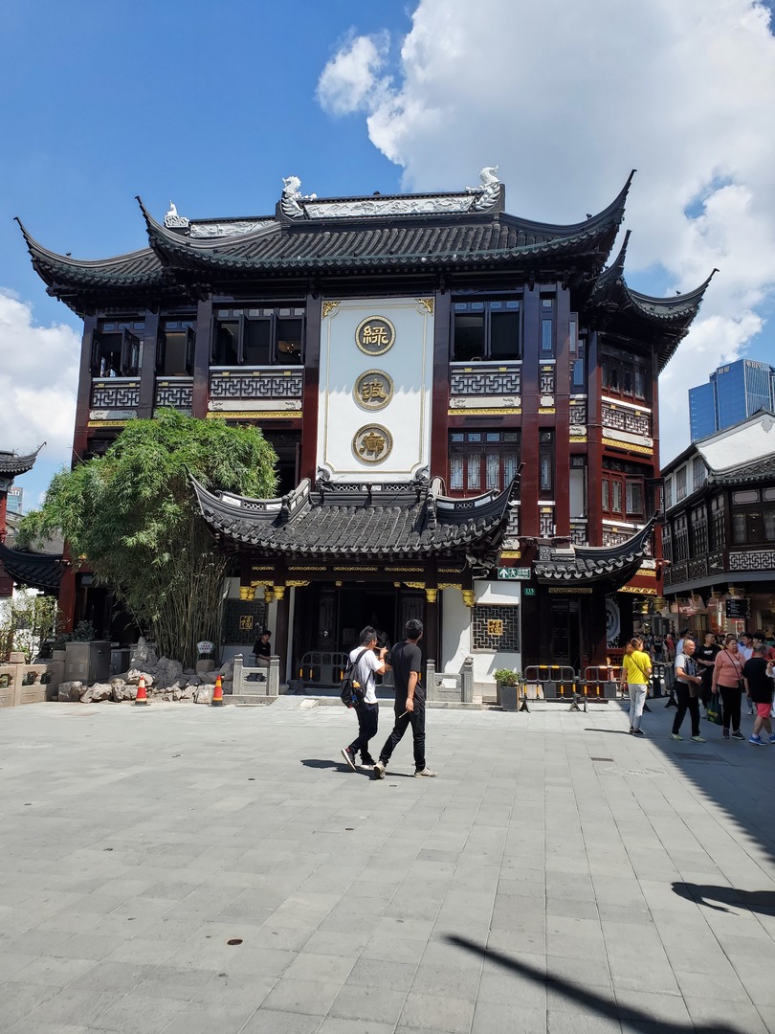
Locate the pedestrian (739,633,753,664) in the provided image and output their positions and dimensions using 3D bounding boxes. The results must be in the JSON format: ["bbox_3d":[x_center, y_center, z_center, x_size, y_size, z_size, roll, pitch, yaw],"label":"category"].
[{"bbox_3d":[8.097,3.561,17.572,0.400,1.760,0.500,3,-9,-11],"label":"pedestrian"}]

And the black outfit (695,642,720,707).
[{"bbox_3d":[7.057,3.530,17.091,0.520,1.360,0.350,-2,-9,23],"label":"black outfit"}]

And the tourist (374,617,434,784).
[{"bbox_3d":[0.268,2.089,9.069,0.600,1.770,0.520,7,-10,-35],"label":"tourist"}]

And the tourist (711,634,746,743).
[{"bbox_3d":[5.768,2.897,13.204,0.540,1.660,0.380,2,-8,-8],"label":"tourist"}]

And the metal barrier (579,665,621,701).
[{"bbox_3d":[4.954,3.822,17.238,1.320,0.980,0.450,1,-8,1],"label":"metal barrier"}]

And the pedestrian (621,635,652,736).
[{"bbox_3d":[4.287,2.907,13.430,0.500,1.630,0.380,-3,-10,27],"label":"pedestrian"}]

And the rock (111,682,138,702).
[{"bbox_3d":[-5.823,3.940,17.540,0.570,0.420,0.450,0,-9,6],"label":"rock"}]

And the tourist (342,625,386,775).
[{"bbox_3d":[-0.254,2.211,9.576,0.560,1.690,0.470,8,-11,-36],"label":"tourist"}]

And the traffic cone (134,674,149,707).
[{"bbox_3d":[-5.172,3.652,16.428,0.360,0.650,0.360,0,-8,7],"label":"traffic cone"}]

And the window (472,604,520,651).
[{"bbox_3d":[2.634,2.717,18.916,1.175,1.174,0.100,0,-9,6],"label":"window"}]

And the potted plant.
[{"bbox_3d":[2.701,3.857,17.391,0.600,0.930,0.520,0,-9,6],"label":"potted plant"}]

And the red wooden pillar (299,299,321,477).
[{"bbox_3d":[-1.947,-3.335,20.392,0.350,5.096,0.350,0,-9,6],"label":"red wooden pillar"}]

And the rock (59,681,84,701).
[{"bbox_3d":[-6.987,3.837,17.150,0.540,0.450,0.480,0,-8,7],"label":"rock"}]

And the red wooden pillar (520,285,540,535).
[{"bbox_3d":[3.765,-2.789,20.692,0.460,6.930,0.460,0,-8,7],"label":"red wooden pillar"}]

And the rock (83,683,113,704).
[{"bbox_3d":[-6.138,3.690,16.447,0.640,0.420,0.500,5,-9,-20],"label":"rock"}]

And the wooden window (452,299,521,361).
[{"bbox_3d":[2.578,-4.830,20.164,1.806,1.691,0.150,0,-9,6],"label":"wooden window"}]

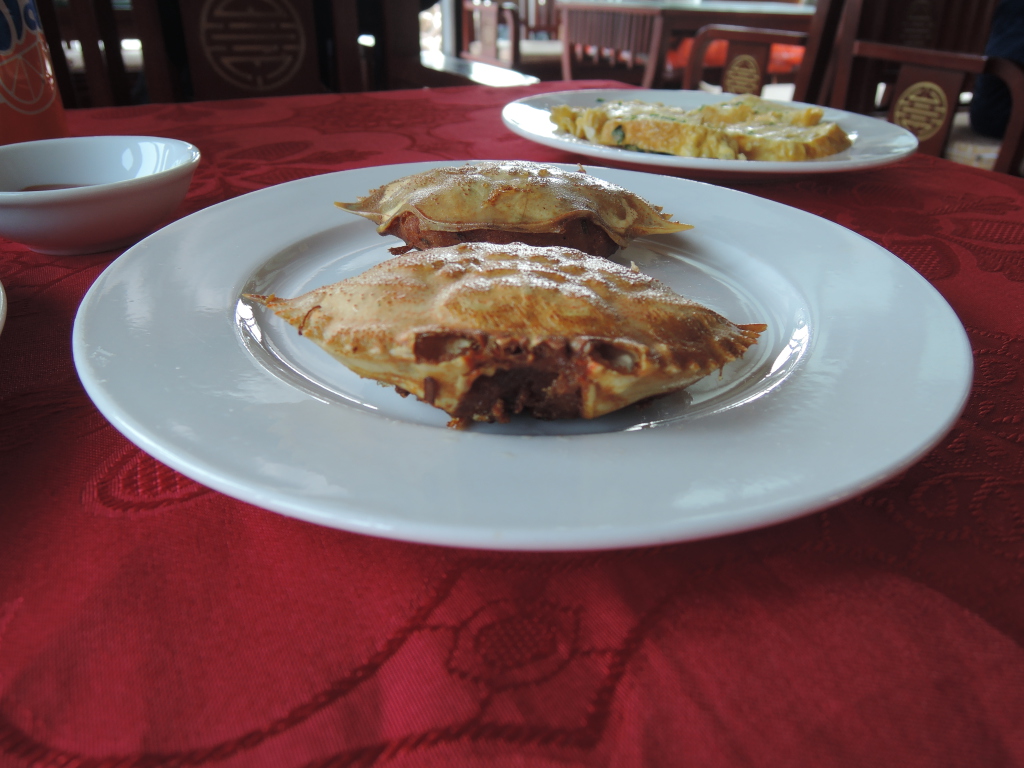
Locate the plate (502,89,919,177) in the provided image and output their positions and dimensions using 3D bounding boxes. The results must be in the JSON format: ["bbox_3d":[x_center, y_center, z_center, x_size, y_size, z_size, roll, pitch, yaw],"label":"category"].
[{"bbox_3d":[0.115,-0.152,0.447,0.241,0.024,0.241,1,31,-1],"label":"plate"}]

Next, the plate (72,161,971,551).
[{"bbox_3d":[0.003,-0.029,0.238,0.260,0.024,0.260,1,31,-1],"label":"plate"}]

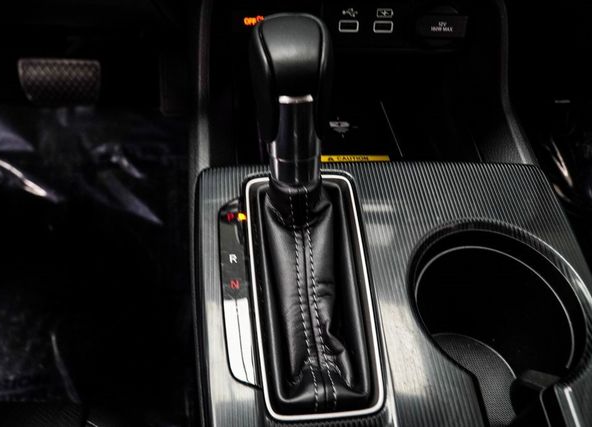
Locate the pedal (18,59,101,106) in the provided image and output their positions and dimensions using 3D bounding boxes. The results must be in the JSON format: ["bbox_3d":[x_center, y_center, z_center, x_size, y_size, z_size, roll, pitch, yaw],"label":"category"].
[{"bbox_3d":[-0.342,-0.191,0.779,0.109,0.064,0.025,-1,23,-9],"label":"pedal"}]

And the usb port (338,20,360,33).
[{"bbox_3d":[0.041,-0.148,0.419,0.016,0.009,0.010,-1,39,-9],"label":"usb port"}]

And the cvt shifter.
[{"bbox_3d":[0.014,0.001,0.282,0.069,0.142,0.168,-1,51,-9],"label":"cvt shifter"}]

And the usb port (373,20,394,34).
[{"bbox_3d":[0.068,-0.149,0.422,0.016,0.009,0.010,-1,39,-9],"label":"usb port"}]

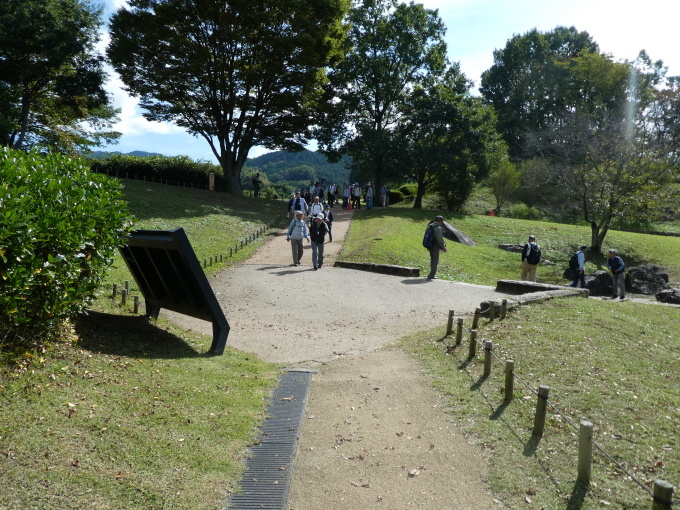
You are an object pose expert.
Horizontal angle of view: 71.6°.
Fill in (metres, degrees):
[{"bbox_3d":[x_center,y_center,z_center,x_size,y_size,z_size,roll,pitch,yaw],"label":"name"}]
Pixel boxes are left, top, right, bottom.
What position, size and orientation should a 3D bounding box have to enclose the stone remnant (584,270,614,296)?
[{"bbox_3d":[8.916,0.979,16.200,1.050,0.900,0.900,2,6,22],"label":"stone remnant"}]

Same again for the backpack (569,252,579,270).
[{"bbox_3d":[8.320,0.232,16.800,0.240,0.500,0.320,-1,5,-25],"label":"backpack"}]

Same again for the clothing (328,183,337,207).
[{"bbox_3d":[-0.498,-3.983,31.300,0.530,1.580,0.380,0,5,0],"label":"clothing"}]

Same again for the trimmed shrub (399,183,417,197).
[{"bbox_3d":[5.739,-5.445,39.500,1.650,1.250,1.500,1,6,6],"label":"trimmed shrub"}]

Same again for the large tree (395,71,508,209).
[{"bbox_3d":[7.148,-7.536,30.500,7.000,9.000,6.600,1,5,0],"label":"large tree"}]

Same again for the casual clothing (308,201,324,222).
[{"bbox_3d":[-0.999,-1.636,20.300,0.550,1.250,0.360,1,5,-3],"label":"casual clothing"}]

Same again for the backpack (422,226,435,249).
[{"bbox_3d":[2.295,-0.453,12.200,0.250,0.530,0.320,-2,6,-20],"label":"backpack"}]

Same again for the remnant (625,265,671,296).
[{"bbox_3d":[10.974,0.873,16.800,1.650,1.080,1.250,2,6,22],"label":"remnant"}]

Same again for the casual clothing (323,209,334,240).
[{"bbox_3d":[-0.471,-1.248,19.300,0.480,1.350,0.360,1,6,9],"label":"casual clothing"}]

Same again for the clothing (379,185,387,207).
[{"bbox_3d":[2.950,-4.087,32.500,0.540,1.550,0.380,1,6,6],"label":"clothing"}]

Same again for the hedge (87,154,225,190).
[{"bbox_3d":[-12.717,-5.652,32.500,10.500,1.900,1.800,-2,6,-32],"label":"hedge"}]

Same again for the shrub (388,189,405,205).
[{"bbox_3d":[4.074,-4.197,34.000,1.200,1.100,1.200,1,5,0],"label":"shrub"}]

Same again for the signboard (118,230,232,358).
[{"bbox_3d":[-2.564,0.458,7.019,2.050,1.760,0.820,6,7,43],"label":"signboard"}]

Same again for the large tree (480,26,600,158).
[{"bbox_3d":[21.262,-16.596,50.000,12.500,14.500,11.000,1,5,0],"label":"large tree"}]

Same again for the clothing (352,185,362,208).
[{"bbox_3d":[1.102,-3.683,30.200,0.600,1.420,0.380,1,5,0],"label":"clothing"}]

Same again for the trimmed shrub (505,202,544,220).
[{"bbox_3d":[13.696,-3.192,35.000,2.900,1.400,2.000,1,6,11],"label":"trimmed shrub"}]

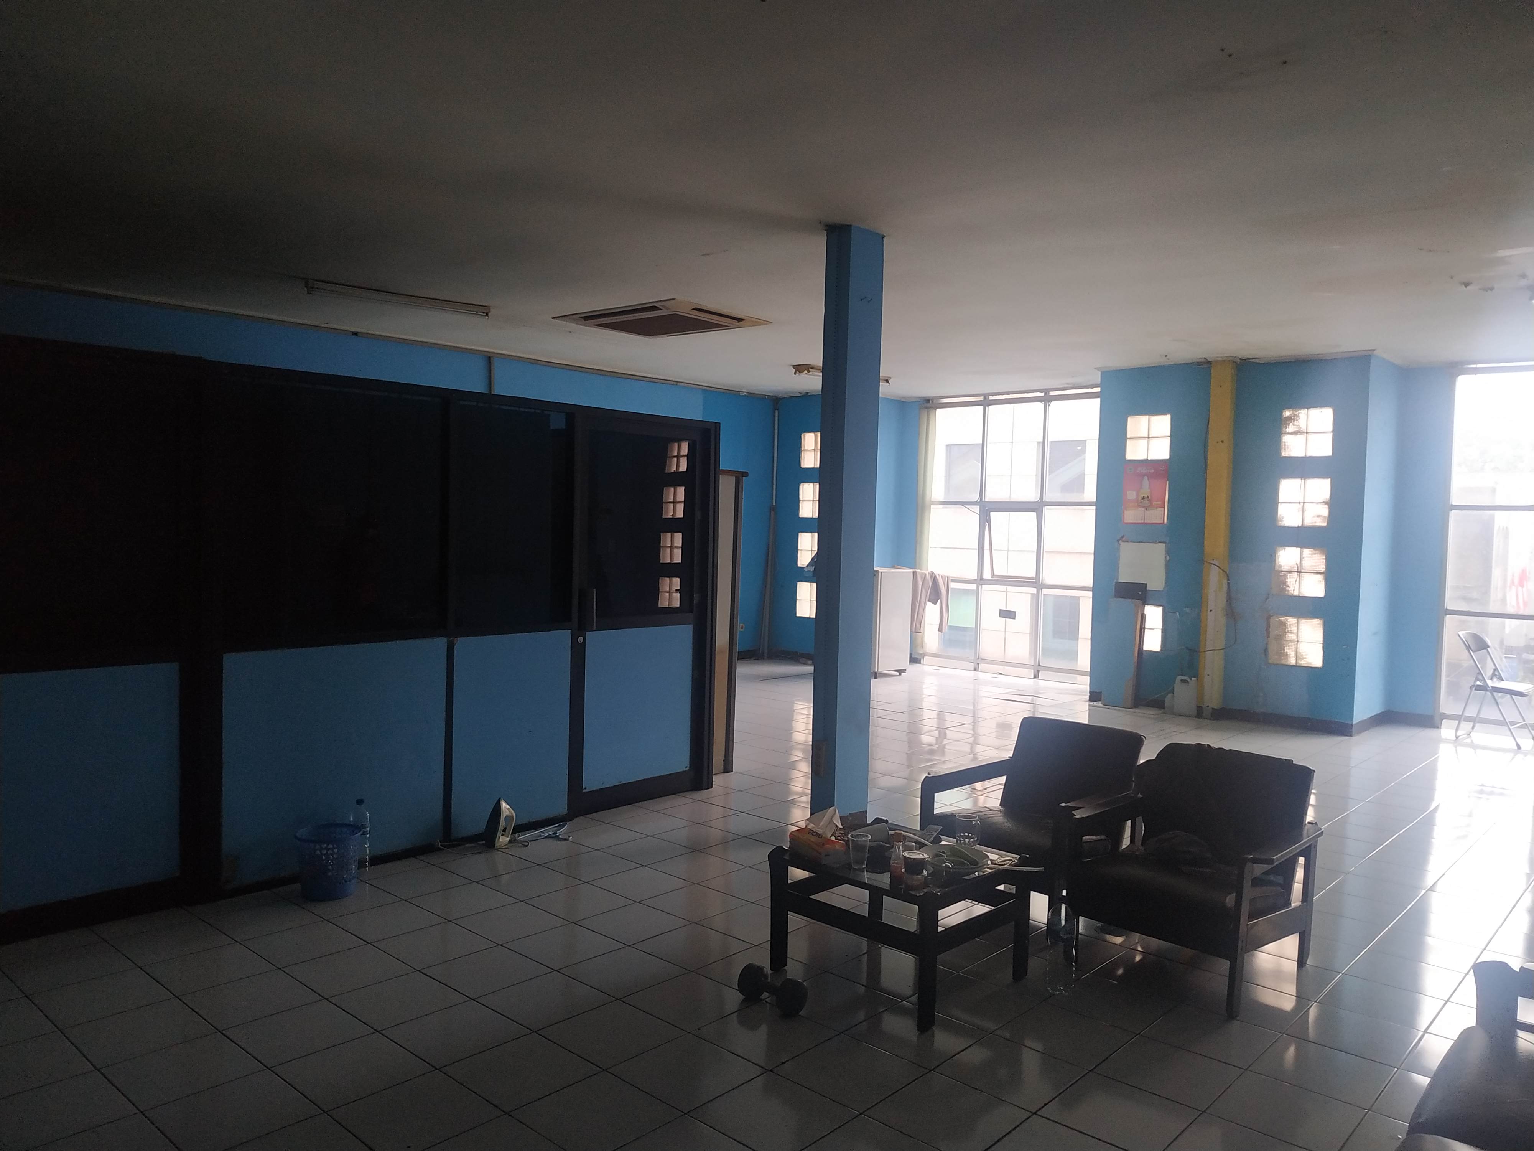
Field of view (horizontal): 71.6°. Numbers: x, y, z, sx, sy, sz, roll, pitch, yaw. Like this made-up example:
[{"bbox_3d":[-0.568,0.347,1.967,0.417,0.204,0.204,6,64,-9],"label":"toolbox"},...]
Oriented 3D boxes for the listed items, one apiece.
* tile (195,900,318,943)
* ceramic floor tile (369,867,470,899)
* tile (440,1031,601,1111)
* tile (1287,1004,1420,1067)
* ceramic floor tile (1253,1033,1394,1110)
[{"bbox_3d":[-1.747,1.204,3.711,0.300,0.010,0.300,3,2,42],"label":"tile"},{"bbox_3d":[-1.426,1.258,4.365,0.300,0.010,0.300,4,4,42],"label":"ceramic floor tile"},{"bbox_3d":[-0.628,1.270,2.720,0.297,0.010,0.297,3,2,42],"label":"tile"},{"bbox_3d":[1.688,1.321,3.057,0.300,0.010,0.300,3,2,42],"label":"tile"},{"bbox_3d":[1.488,1.322,2.834,0.300,0.010,0.300,3,2,42],"label":"ceramic floor tile"}]

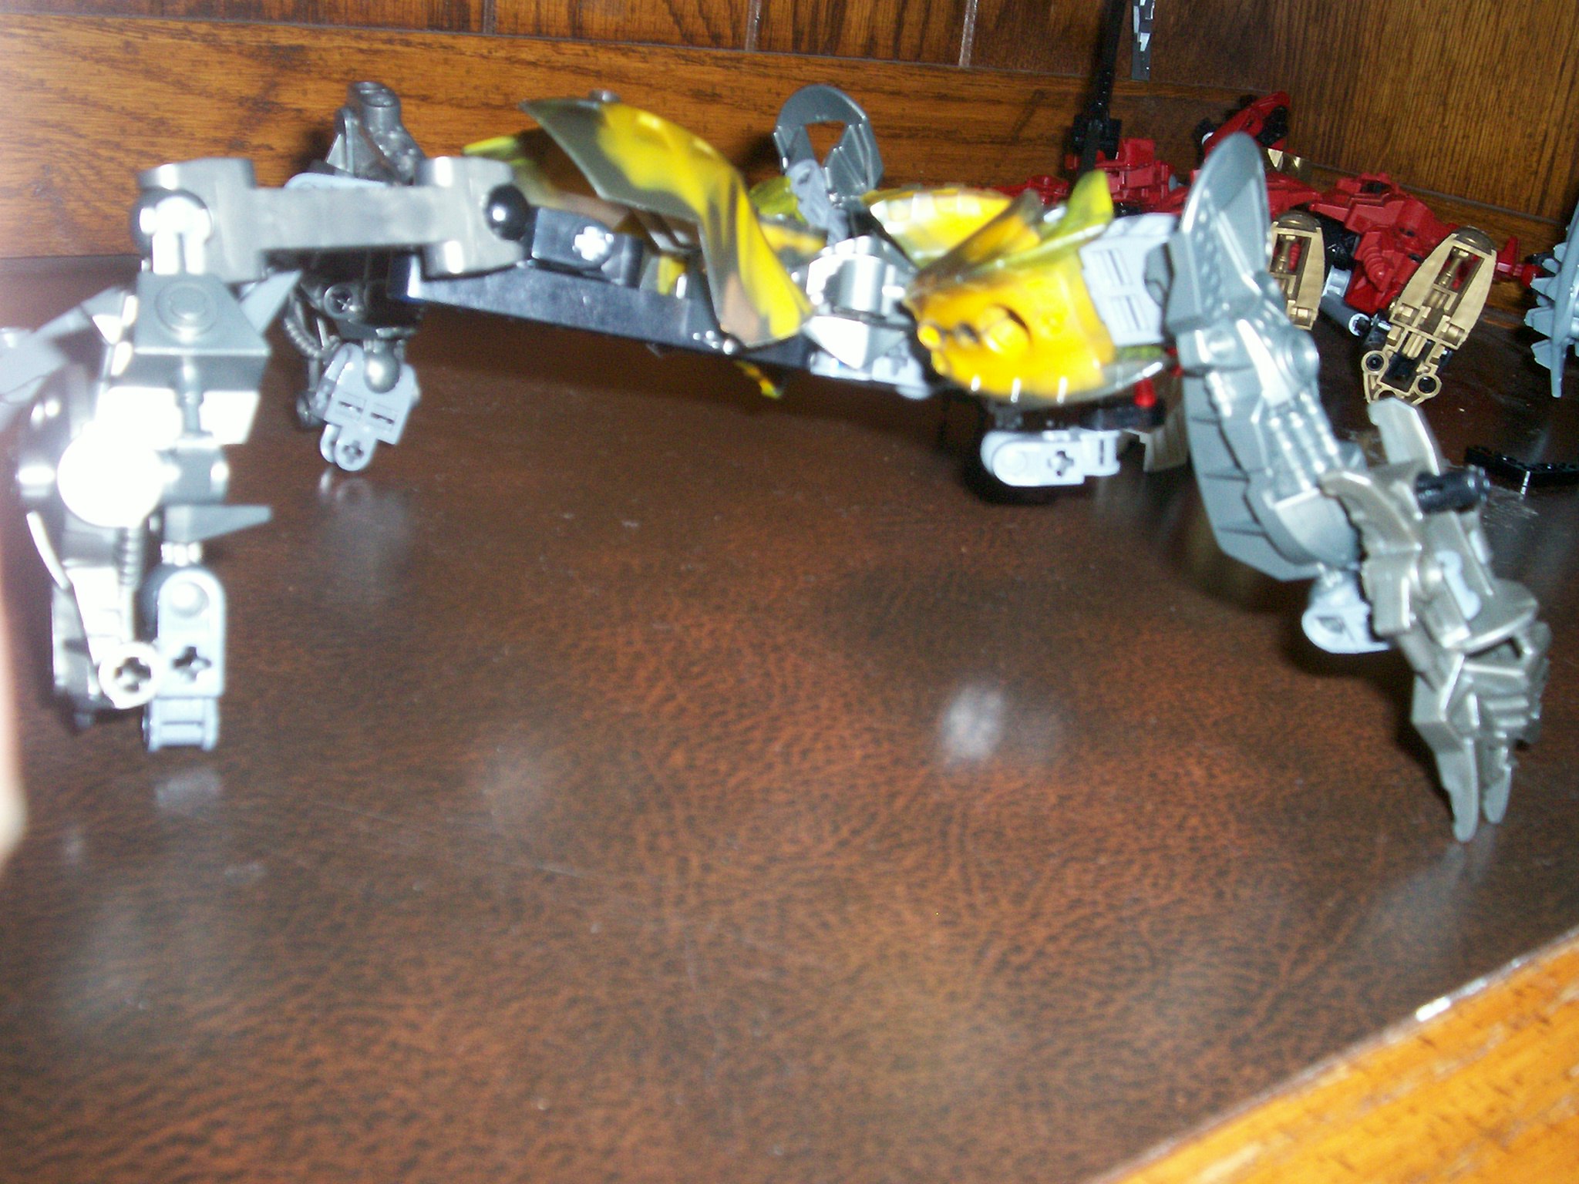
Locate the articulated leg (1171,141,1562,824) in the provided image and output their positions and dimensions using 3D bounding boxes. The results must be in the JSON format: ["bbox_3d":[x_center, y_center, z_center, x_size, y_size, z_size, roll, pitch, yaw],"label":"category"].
[{"bbox_3d":[0.083,-0.014,0.244,0.068,0.095,0.036,20,26,26],"label":"articulated leg"}]

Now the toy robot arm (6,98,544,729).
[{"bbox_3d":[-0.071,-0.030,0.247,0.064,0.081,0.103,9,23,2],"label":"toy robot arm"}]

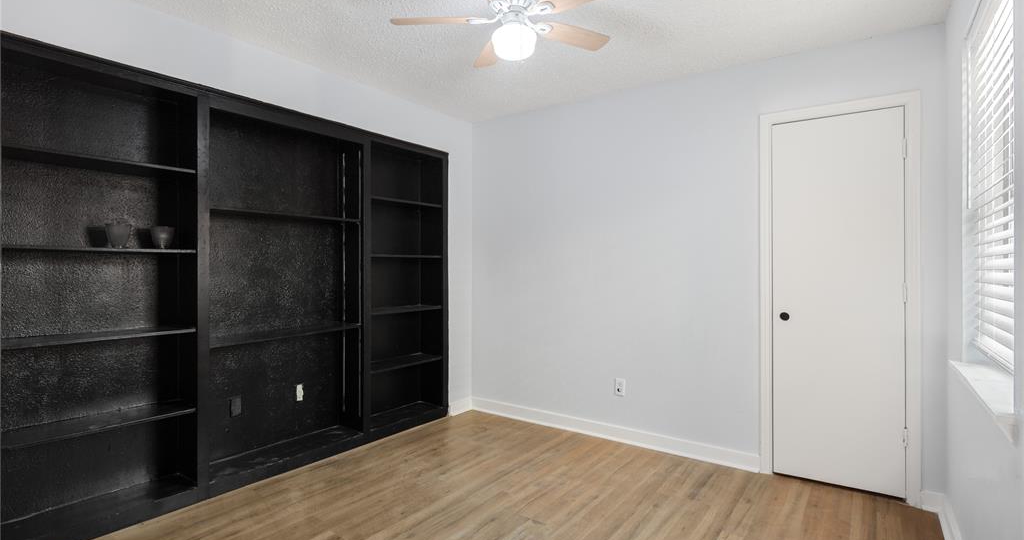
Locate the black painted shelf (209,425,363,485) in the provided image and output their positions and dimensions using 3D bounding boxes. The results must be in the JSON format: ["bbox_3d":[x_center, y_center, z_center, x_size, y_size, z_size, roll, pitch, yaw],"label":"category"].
[{"bbox_3d":[-1.441,1.157,2.879,0.270,0.036,0.944,0,0,39],"label":"black painted shelf"}]

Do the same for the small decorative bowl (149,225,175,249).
[{"bbox_3d":[-1.840,-0.166,2.395,0.102,0.123,0.102,0,0,39],"label":"small decorative bowl"}]

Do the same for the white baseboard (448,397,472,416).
[{"bbox_3d":[-0.437,1.161,3.862,0.018,0.108,0.250,0,0,39],"label":"white baseboard"}]

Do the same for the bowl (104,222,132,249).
[{"bbox_3d":[-1.953,-0.162,2.255,0.102,0.128,0.102,0,0,39],"label":"bowl"}]

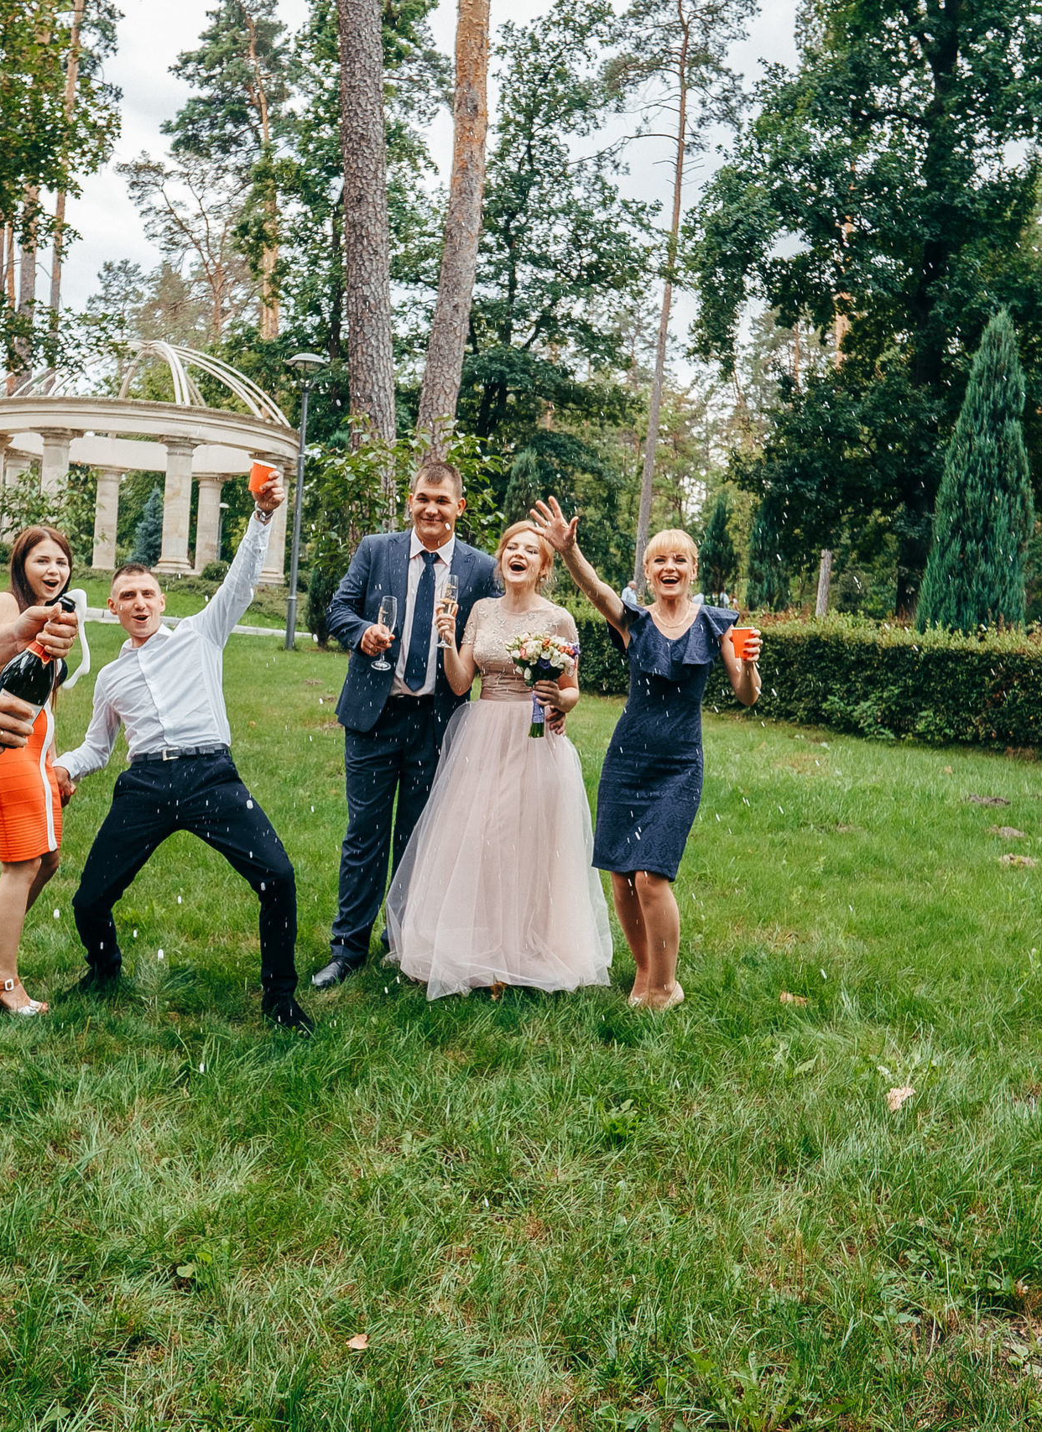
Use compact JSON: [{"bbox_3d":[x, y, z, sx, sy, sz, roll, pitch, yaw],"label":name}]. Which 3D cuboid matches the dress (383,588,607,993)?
[{"bbox_3d":[-0.065,0.235,4.647,0.820,1.390,0.760,3,6,2],"label":"dress"}]

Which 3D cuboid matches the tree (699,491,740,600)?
[{"bbox_3d":[5.175,-3.860,32.779,1.150,4.200,1.150,3,6,0],"label":"tree"}]

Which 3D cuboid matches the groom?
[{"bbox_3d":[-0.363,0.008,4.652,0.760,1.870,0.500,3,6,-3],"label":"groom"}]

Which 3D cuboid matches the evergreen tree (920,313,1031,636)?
[{"bbox_3d":[6.438,-2.858,17.711,1.600,5.500,1.600,3,6,0],"label":"evergreen tree"}]

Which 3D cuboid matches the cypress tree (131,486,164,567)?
[{"bbox_3d":[-13.624,-6.968,45.840,1.300,3.050,1.300,3,6,0],"label":"cypress tree"}]

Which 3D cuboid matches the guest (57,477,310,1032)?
[{"bbox_3d":[-1.126,0.088,4.159,0.850,1.740,0.560,2,6,-8],"label":"guest"}]

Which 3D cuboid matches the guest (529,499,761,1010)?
[{"bbox_3d":[0.453,0.146,4.409,0.780,1.730,0.460,4,6,6],"label":"guest"}]

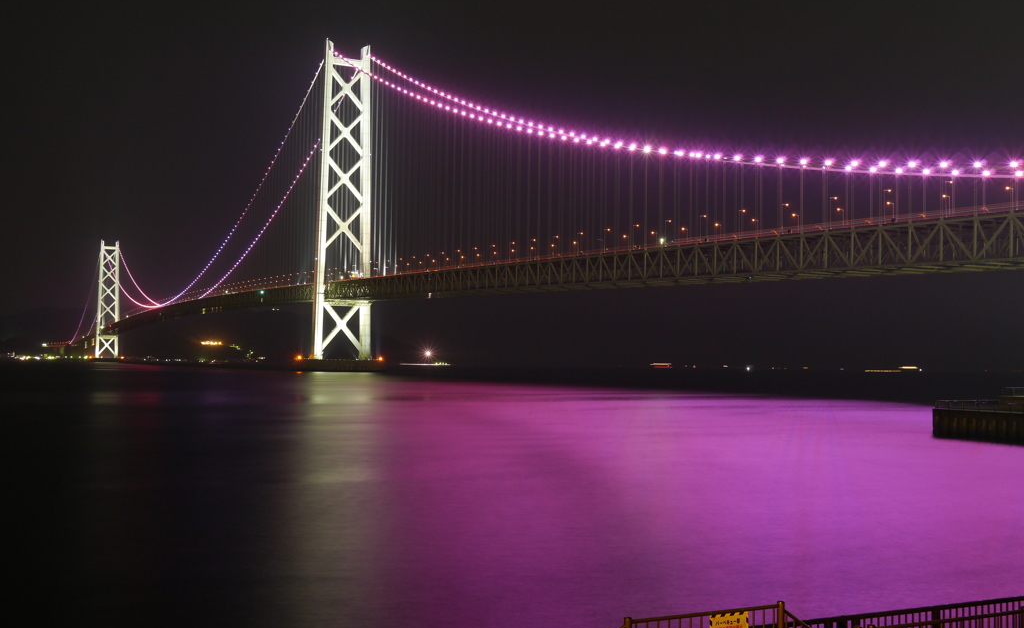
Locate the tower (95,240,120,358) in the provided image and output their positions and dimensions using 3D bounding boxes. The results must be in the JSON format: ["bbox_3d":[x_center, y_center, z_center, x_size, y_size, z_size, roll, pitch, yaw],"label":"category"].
[{"bbox_3d":[-983.500,-36.800,2883.000,52.500,288.500,15.500,2,-3,-25],"label":"tower"}]

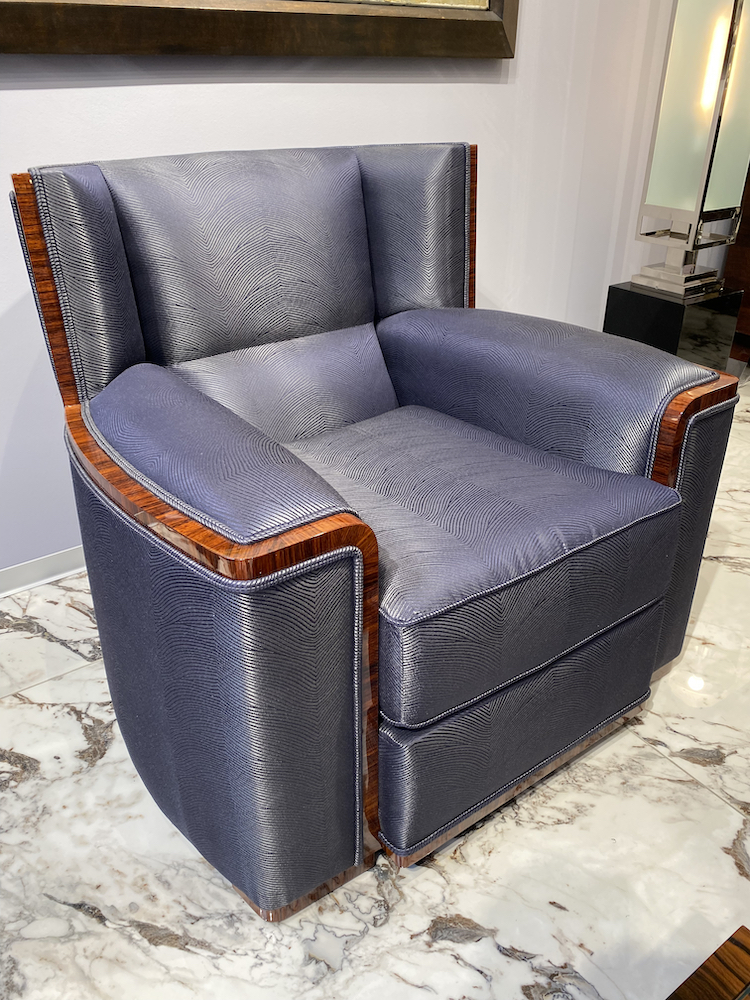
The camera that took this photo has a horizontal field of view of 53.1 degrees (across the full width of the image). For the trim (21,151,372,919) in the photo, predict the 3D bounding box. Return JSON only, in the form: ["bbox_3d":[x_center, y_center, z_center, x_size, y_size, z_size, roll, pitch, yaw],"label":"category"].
[{"bbox_3d":[-0.278,0.029,1.101,0.220,0.890,0.700,-19,34,-30],"label":"trim"}]

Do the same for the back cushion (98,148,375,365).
[{"bbox_3d":[-0.249,-0.489,1.469,0.533,0.350,0.125,-19,24,-30],"label":"back cushion"}]

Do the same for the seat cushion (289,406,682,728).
[{"bbox_3d":[0.043,0.029,1.277,0.562,0.178,0.696,-19,29,-30],"label":"seat cushion"}]

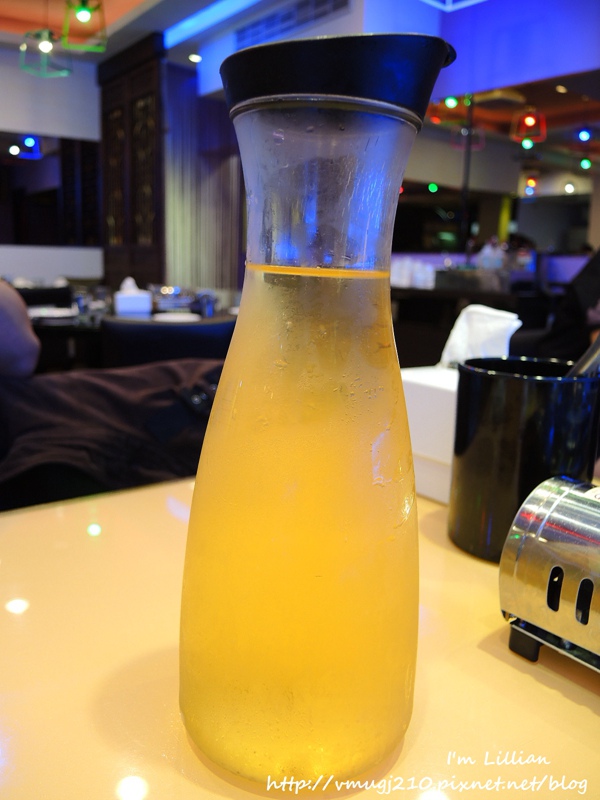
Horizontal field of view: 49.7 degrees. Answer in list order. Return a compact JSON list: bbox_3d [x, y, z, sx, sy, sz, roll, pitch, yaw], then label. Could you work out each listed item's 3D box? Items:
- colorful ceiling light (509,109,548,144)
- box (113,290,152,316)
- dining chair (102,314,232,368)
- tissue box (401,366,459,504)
[{"bbox_3d":[1.801,-2.163,5.100,0.190,0.220,0.190,0,13,-14],"label":"colorful ceiling light"},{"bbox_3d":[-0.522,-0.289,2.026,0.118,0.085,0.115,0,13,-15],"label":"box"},{"bbox_3d":[-0.342,0.141,1.876,0.470,0.780,0.520,-2,13,-21],"label":"dining chair"},{"bbox_3d":[0.142,0.028,0.600,0.118,0.096,0.114,14,16,41],"label":"tissue box"}]

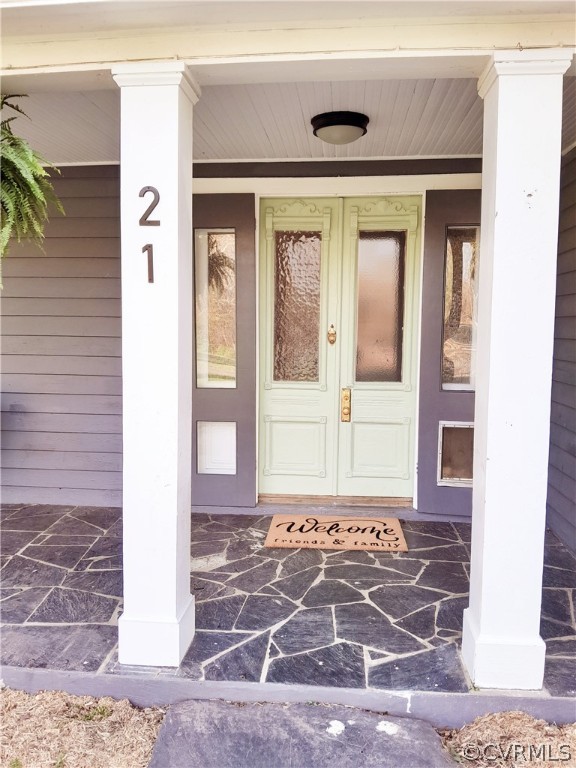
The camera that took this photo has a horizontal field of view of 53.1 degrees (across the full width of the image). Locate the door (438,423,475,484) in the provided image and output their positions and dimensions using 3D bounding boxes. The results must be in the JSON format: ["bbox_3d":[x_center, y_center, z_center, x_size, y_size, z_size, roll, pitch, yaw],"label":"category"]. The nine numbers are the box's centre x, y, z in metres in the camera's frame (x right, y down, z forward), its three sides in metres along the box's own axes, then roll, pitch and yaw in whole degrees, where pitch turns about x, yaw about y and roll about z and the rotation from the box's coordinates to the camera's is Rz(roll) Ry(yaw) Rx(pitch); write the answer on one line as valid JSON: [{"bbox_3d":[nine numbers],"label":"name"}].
[{"bbox_3d":[1.295,0.524,4.276,0.347,0.484,0.045,1,4,5],"label":"door"}]

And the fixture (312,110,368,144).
[{"bbox_3d":[0.315,-1.522,3.480,0.349,0.138,0.349,1,4,5],"label":"fixture"}]

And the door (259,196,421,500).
[{"bbox_3d":[0.383,-0.259,4.413,1.210,2.287,0.060,1,4,5],"label":"door"}]

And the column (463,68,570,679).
[{"bbox_3d":[0.903,-0.014,2.334,0.277,2.438,0.277,1,4,5],"label":"column"}]

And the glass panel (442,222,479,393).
[{"bbox_3d":[1.294,-0.537,4.208,0.308,1.204,0.030,1,4,5],"label":"glass panel"}]

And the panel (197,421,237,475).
[{"bbox_3d":[-0.545,0.495,4.452,0.302,0.405,0.030,1,4,5],"label":"panel"}]

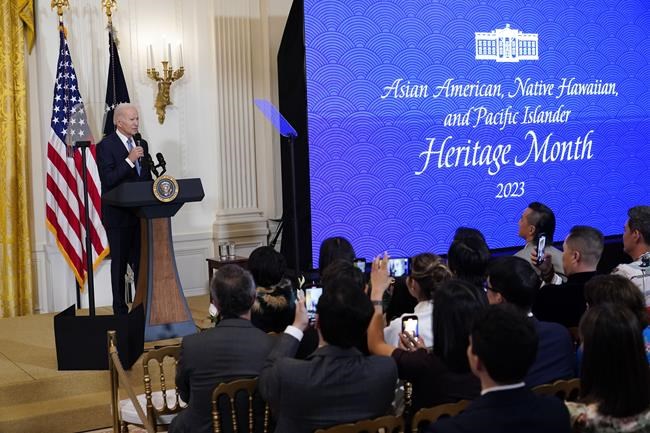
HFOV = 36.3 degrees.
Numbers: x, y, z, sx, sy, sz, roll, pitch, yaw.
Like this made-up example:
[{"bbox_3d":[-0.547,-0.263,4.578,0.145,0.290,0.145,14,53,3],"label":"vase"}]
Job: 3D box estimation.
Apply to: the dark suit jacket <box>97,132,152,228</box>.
[{"bbox_3d":[-1.625,-0.292,8.067,0.490,0.780,0.320,-6,6,-42],"label":"dark suit jacket"}]

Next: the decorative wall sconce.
[{"bbox_3d":[-1.535,-1.280,9.553,0.350,0.750,0.240,-4,5,-32],"label":"decorative wall sconce"}]

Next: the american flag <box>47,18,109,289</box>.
[{"bbox_3d":[-2.267,-0.556,9.056,0.540,2.400,0.290,-4,5,-32],"label":"american flag"}]

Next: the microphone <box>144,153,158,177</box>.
[{"bbox_3d":[-1.317,-0.395,7.534,0.060,0.180,0.120,-4,5,-32],"label":"microphone"}]

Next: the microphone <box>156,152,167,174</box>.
[{"bbox_3d":[-1.248,-0.405,7.576,0.050,0.170,0.110,-4,5,-32],"label":"microphone"}]

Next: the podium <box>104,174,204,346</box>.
[{"bbox_3d":[-1.296,0.314,7.610,0.700,1.195,0.450,-4,5,-32],"label":"podium"}]

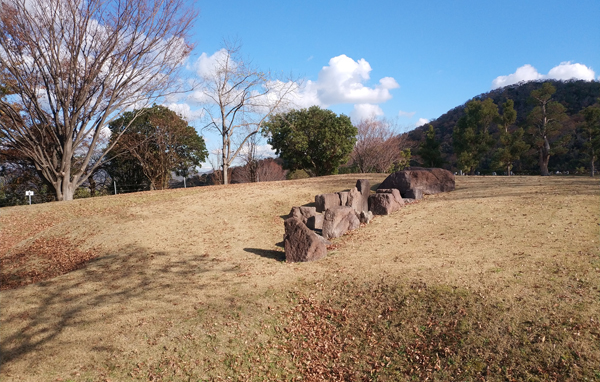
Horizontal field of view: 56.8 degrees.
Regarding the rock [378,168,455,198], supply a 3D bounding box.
[{"bbox_3d":[3.900,-0.270,18.500,2.300,0.980,1.300,-1,1,-40],"label":"rock"}]

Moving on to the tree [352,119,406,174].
[{"bbox_3d":[6.200,-3.530,44.000,4.600,4.500,4.400,0,1,0],"label":"tree"}]

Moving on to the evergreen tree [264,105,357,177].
[{"bbox_3d":[0.620,-3.150,36.000,6.100,4.700,5.800,0,1,0],"label":"evergreen tree"}]

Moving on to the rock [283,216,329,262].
[{"bbox_3d":[0.110,0.820,9.600,0.580,0.790,0.680,0,1,23],"label":"rock"}]

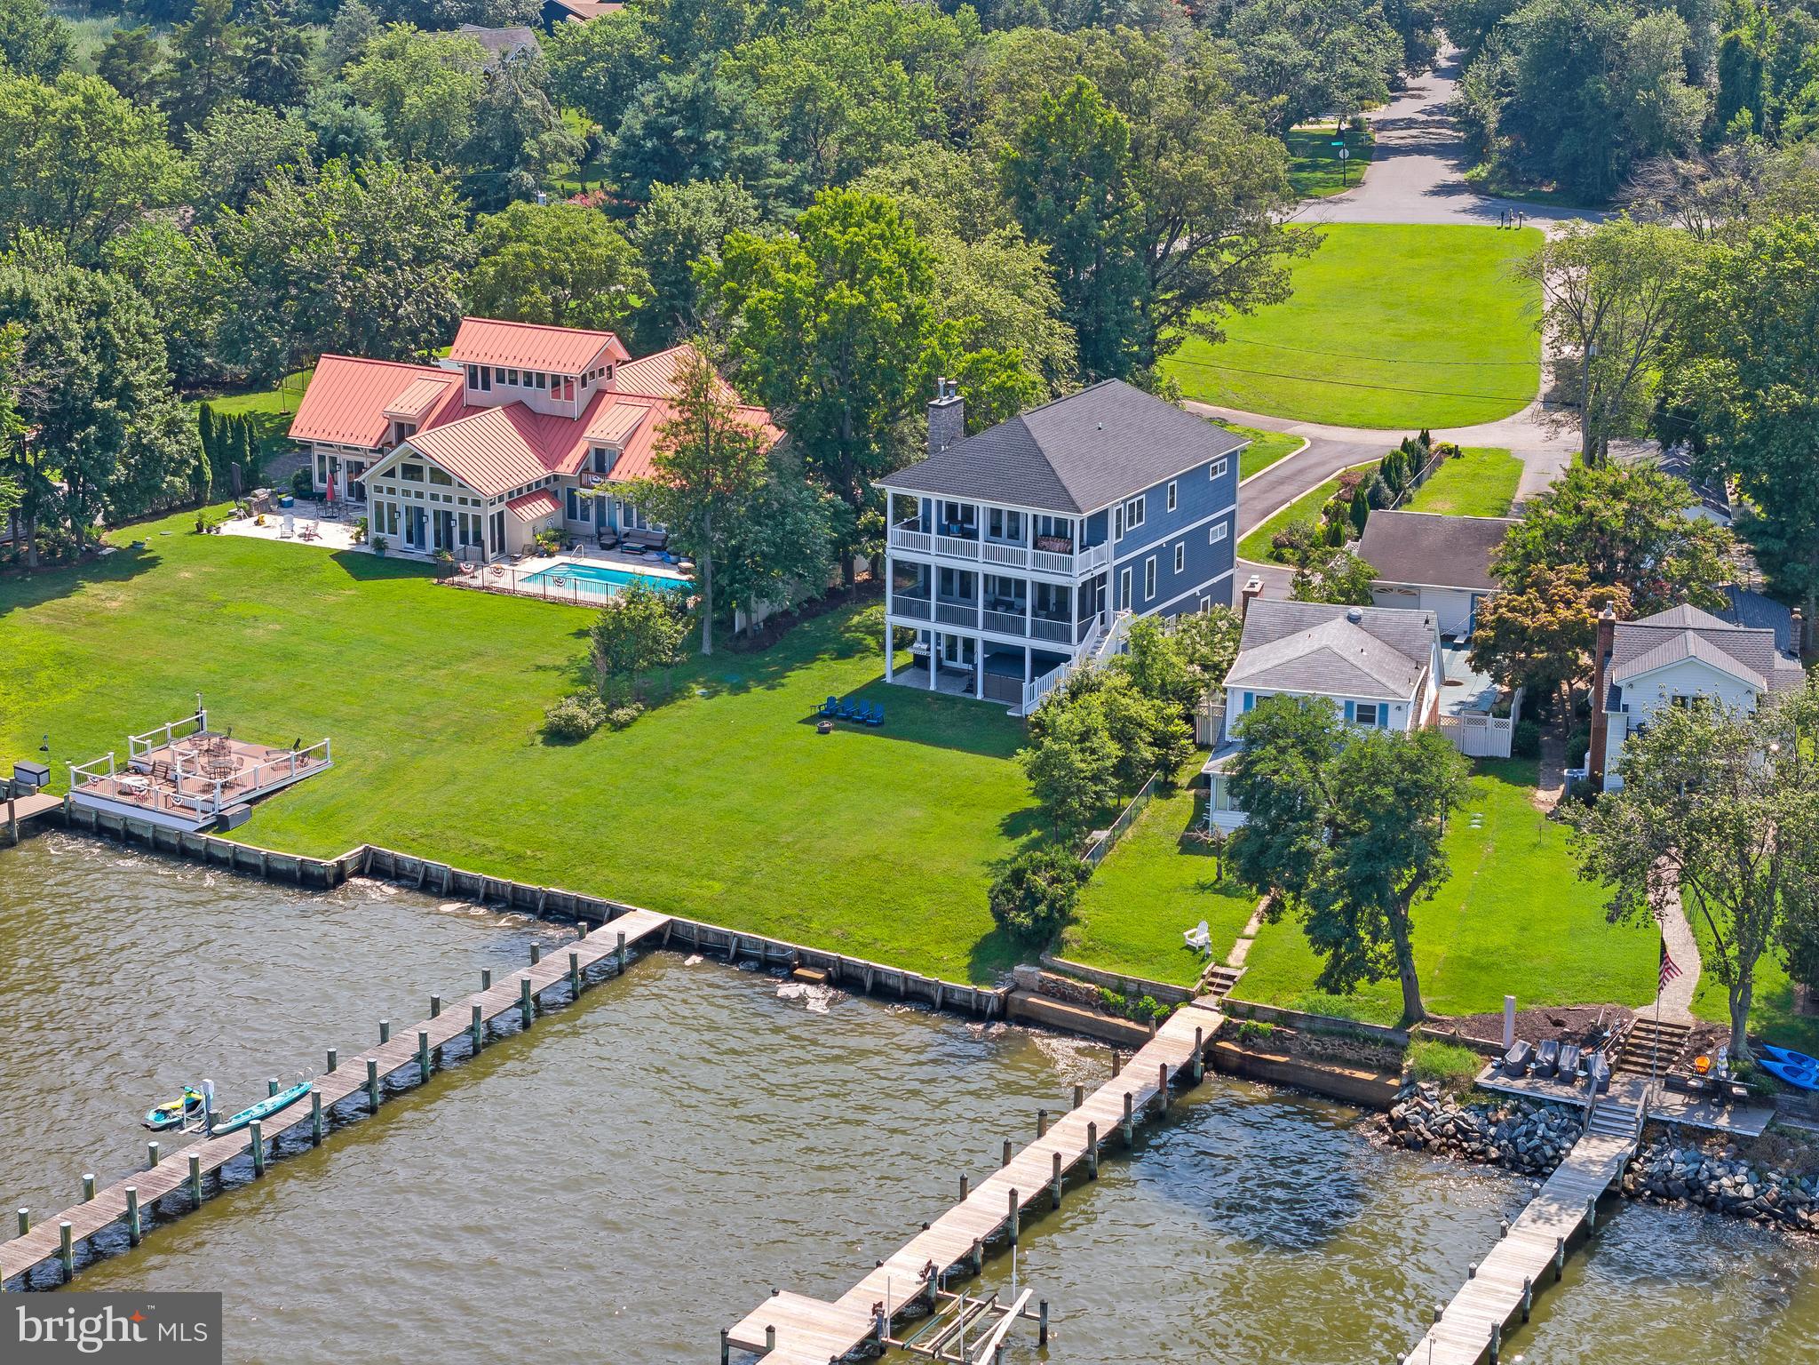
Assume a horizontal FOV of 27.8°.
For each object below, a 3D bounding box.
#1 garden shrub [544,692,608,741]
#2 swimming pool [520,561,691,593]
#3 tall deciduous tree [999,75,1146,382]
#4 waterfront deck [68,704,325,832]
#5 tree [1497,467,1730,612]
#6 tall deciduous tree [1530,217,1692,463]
[{"bbox_3d":[-14.488,1.244,159.908,2.800,1.700,2.500,0,17,0],"label":"garden shrub"},{"bbox_3d":[-14.740,-4.265,180.811,8.200,1.300,4.150,9,19,26],"label":"swimming pool"},{"bbox_3d":[9.330,-24.000,208.856,8.400,20.559,8.400,0,17,0],"label":"tall deciduous tree"},{"bbox_3d":[-30.064,3.747,156.315,7.430,1.950,8.345,11,20,31],"label":"waterfront deck"},{"bbox_3d":[33.169,-6.283,173.677,11.000,8.100,10.000,3,17,10],"label":"tree"},{"bbox_3d":[38.256,-18.732,203.099,9.000,13.852,8.600,0,17,0],"label":"tall deciduous tree"}]

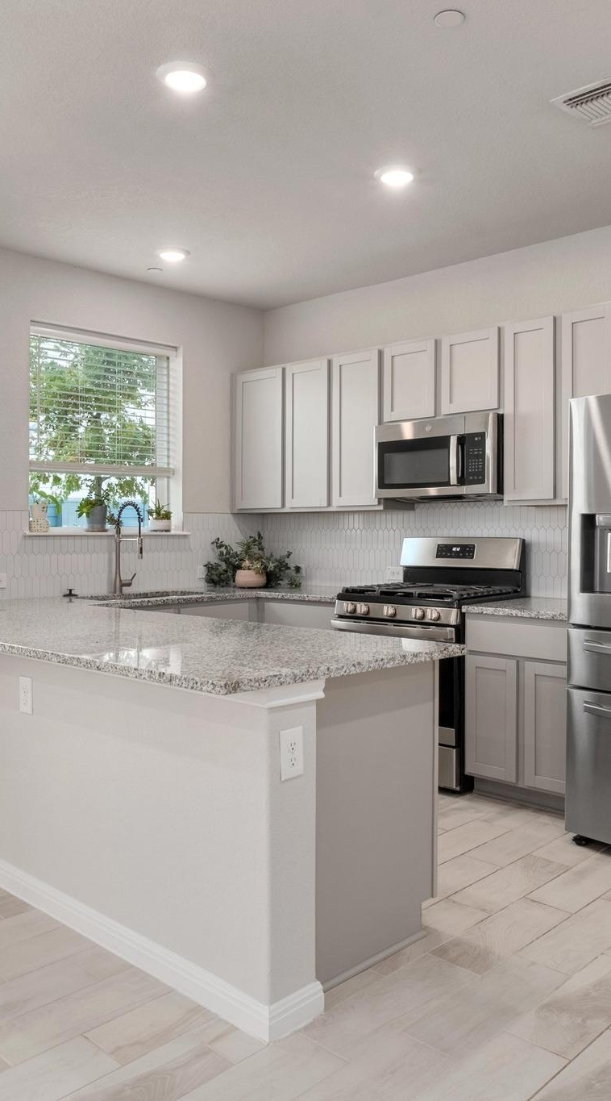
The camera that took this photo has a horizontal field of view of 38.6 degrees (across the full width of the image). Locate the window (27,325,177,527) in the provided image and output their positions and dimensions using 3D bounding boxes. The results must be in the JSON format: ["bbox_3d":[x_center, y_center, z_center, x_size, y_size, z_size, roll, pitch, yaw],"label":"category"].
[{"bbox_3d":[-1.130,-0.651,4.981,0.100,1.120,1.006,1,1,44],"label":"window"}]

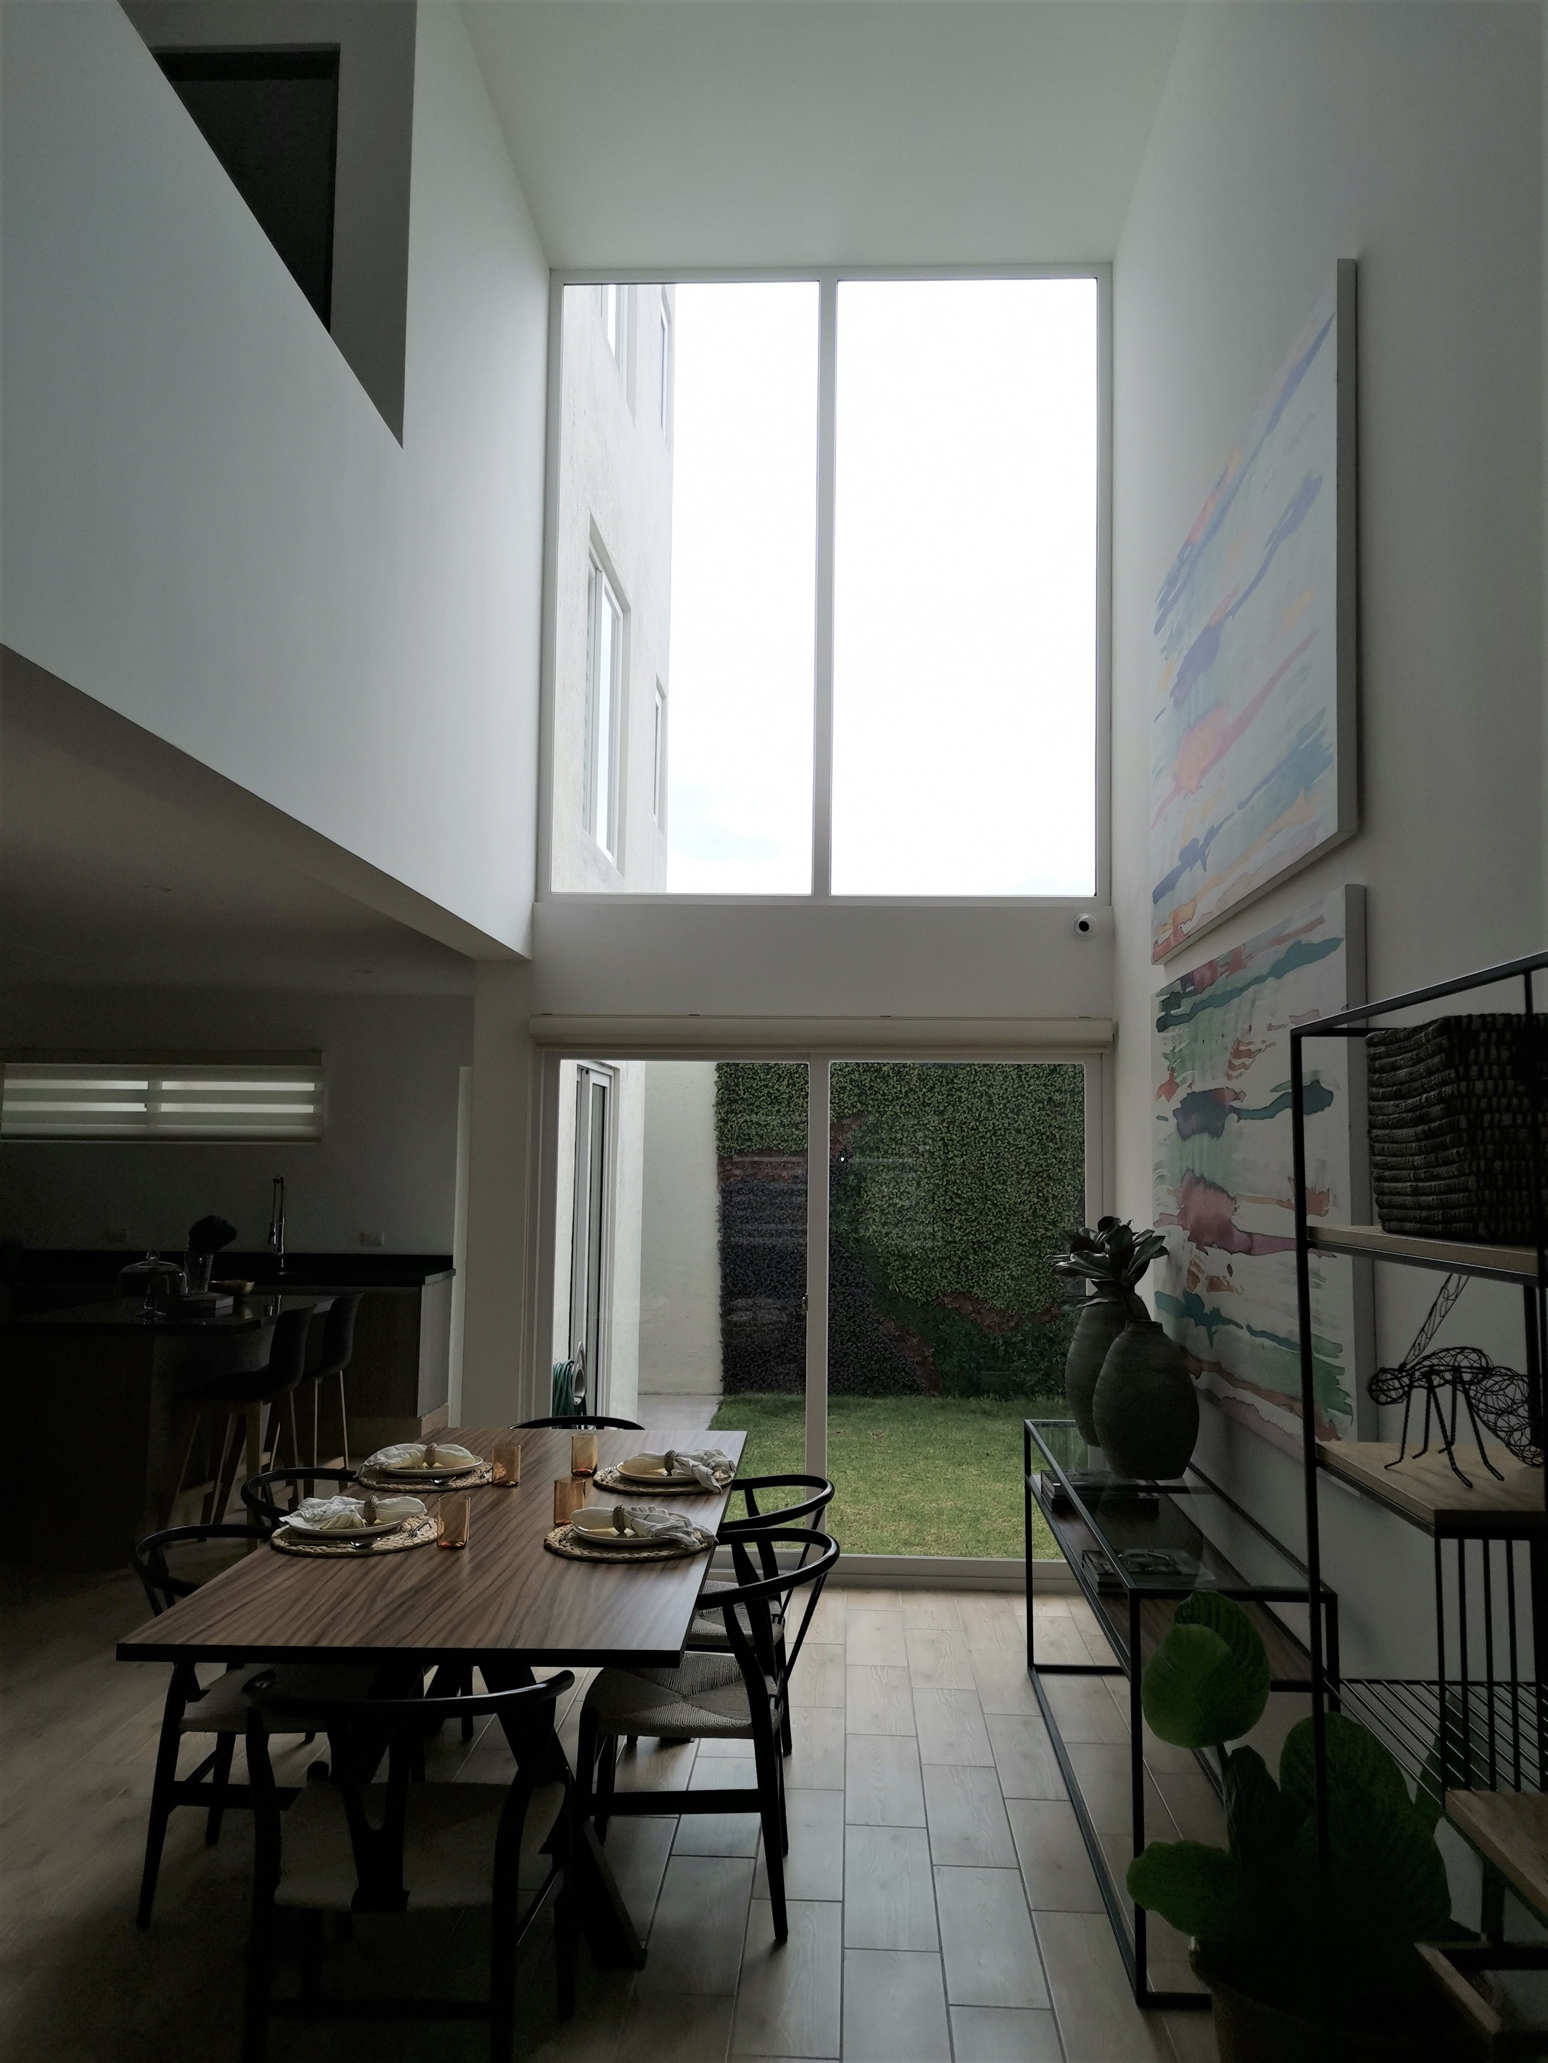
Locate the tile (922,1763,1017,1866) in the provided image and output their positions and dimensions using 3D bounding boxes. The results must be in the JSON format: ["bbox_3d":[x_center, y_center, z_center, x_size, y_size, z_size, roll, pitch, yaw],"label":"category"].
[{"bbox_3d":[0.481,1.961,3.882,0.200,0.010,0.600,1,-5,3],"label":"tile"}]

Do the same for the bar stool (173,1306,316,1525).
[{"bbox_3d":[-2.198,1.626,6.322,0.550,0.980,0.460,0,-4,3],"label":"bar stool"}]

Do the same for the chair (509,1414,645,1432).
[{"bbox_3d":[-0.681,1.659,4.941,0.550,0.760,0.520,1,-4,3],"label":"chair"}]

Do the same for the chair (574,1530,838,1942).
[{"bbox_3d":[-0.138,1.552,3.501,0.560,0.760,0.530,0,-4,3],"label":"chair"}]

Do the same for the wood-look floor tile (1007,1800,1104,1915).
[{"bbox_3d":[0.673,1.947,3.669,0.200,0.010,0.600,1,-5,3],"label":"wood-look floor tile"}]

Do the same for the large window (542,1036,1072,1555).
[{"bbox_3d":[0.167,1.069,6.017,2.174,1.984,0.080,0,-4,3],"label":"large window"}]

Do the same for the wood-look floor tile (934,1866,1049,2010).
[{"bbox_3d":[0.454,1.932,3.316,0.200,0.012,0.592,0,-4,3],"label":"wood-look floor tile"}]

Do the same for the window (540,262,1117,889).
[{"bbox_3d":[0.200,-1.816,6.232,2.264,2.615,0.080,0,-4,3],"label":"window"}]

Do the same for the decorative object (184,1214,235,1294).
[{"bbox_3d":[-2.616,1.034,7.177,0.230,0.370,0.210,1,-5,3],"label":"decorative object"}]

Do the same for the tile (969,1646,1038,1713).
[{"bbox_3d":[0.735,2.053,4.883,0.200,0.012,0.592,0,-4,3],"label":"tile"}]

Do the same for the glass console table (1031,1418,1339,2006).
[{"bbox_3d":[0.953,1.578,4.003,0.400,0.786,1.985,1,-5,3],"label":"glass console table"}]

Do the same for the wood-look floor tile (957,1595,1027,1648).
[{"bbox_3d":[0.776,2.118,5.524,0.200,0.010,0.595,1,-4,3],"label":"wood-look floor tile"}]

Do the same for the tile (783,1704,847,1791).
[{"bbox_3d":[0.096,2.003,4.330,0.200,0.012,0.592,0,-4,3],"label":"tile"}]

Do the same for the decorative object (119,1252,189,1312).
[{"bbox_3d":[-2.719,1.097,6.780,0.300,0.270,0.300,1,-4,3],"label":"decorative object"}]

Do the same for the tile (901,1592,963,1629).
[{"bbox_3d":[0.568,2.107,5.634,0.200,0.012,0.484,0,-4,3],"label":"tile"}]

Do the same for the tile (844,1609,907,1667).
[{"bbox_3d":[0.347,2.071,5.282,0.200,0.010,0.600,1,-5,3],"label":"tile"}]

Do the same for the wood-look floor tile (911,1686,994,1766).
[{"bbox_3d":[0.510,2.009,4.477,0.200,0.010,0.600,1,-5,3],"label":"wood-look floor tile"}]

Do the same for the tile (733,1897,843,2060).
[{"bbox_3d":[0.038,1.947,3.201,0.200,0.010,0.595,1,-4,3],"label":"tile"}]

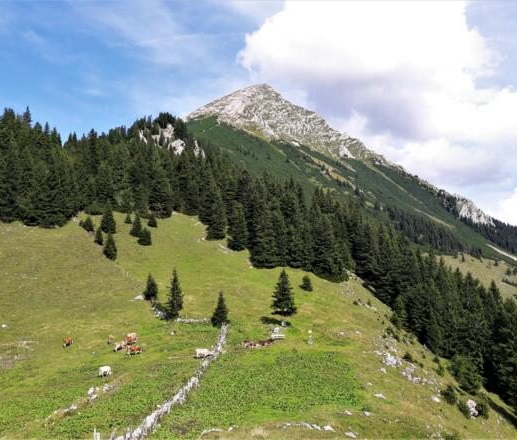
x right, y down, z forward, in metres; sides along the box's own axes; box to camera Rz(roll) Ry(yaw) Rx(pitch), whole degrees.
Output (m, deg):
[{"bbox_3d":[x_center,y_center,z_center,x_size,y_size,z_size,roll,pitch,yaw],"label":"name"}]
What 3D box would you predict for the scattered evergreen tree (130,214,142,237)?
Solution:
[{"bbox_3d":[-36.569,1.720,142.000,3.739,6.731,3.739,0,-3,0],"label":"scattered evergreen tree"}]

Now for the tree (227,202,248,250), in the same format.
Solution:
[{"bbox_3d":[-5.595,1.820,128.000,5.528,13.078,5.528,0,-3,0],"label":"tree"}]

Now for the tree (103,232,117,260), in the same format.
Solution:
[{"bbox_3d":[-35.220,6.370,113.000,3.210,6.550,3.210,0,0,0],"label":"tree"}]

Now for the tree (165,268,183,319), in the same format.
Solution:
[{"bbox_3d":[-13.114,11.810,75.000,2.686,7.979,2.686,0,-3,0],"label":"tree"}]

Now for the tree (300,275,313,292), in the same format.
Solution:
[{"bbox_3d":[9.195,12.087,90.000,2.654,3.318,2.654,0,-3,0],"label":"tree"}]

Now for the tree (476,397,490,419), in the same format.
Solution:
[{"bbox_3d":[26.900,22.540,57.000,1.680,2.700,1.680,0,0,0],"label":"tree"}]

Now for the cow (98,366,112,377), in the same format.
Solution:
[{"bbox_3d":[-19.376,19.174,60.000,2.100,1.380,0.750,3,-4,-41],"label":"cow"}]

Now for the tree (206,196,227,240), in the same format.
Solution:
[{"bbox_3d":[-11.370,-0.550,130.000,5.750,12.320,5.750,0,0,0],"label":"tree"}]

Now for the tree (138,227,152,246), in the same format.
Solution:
[{"bbox_3d":[-28.760,4.300,120.000,3.410,4.800,3.410,0,0,0],"label":"tree"}]

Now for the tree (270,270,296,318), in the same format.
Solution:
[{"bbox_3d":[4.670,13.180,86.000,4.620,8.610,4.620,0,0,0],"label":"tree"}]

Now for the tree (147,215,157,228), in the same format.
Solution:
[{"bbox_3d":[-34.165,0.483,153.000,3.223,4.512,3.223,0,-3,0],"label":"tree"}]

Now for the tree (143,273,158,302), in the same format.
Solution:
[{"bbox_3d":[-19.023,11.944,84.000,2.477,5.132,2.477,0,-3,0],"label":"tree"}]

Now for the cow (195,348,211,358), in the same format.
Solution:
[{"bbox_3d":[-7.620,18.590,66.000,2.150,1.350,0.650,0,0,0],"label":"cow"}]

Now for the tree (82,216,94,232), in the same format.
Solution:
[{"bbox_3d":[-44.540,1.240,124.000,3.130,4.050,3.130,0,0,0],"label":"tree"}]

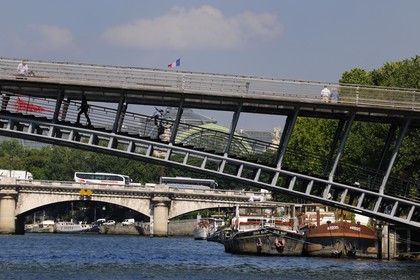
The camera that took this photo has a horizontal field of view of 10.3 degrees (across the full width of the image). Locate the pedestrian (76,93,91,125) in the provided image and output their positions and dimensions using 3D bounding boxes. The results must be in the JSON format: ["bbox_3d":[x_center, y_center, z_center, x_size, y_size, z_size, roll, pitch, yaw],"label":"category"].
[{"bbox_3d":[-6.599,-1.600,122.000,0.720,1.740,0.520,1,-2,3],"label":"pedestrian"}]

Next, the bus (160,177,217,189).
[{"bbox_3d":[-4.781,10.148,507.000,12.100,3.550,2.550,3,-2,-4],"label":"bus"}]

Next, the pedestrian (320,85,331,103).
[{"bbox_3d":[6.469,-2.201,130.000,0.520,1.720,0.400,1,-2,0],"label":"pedestrian"}]

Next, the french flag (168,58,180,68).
[{"bbox_3d":[-16.280,-35.083,1070.000,5.200,4.000,0.400,1,-2,0],"label":"french flag"}]

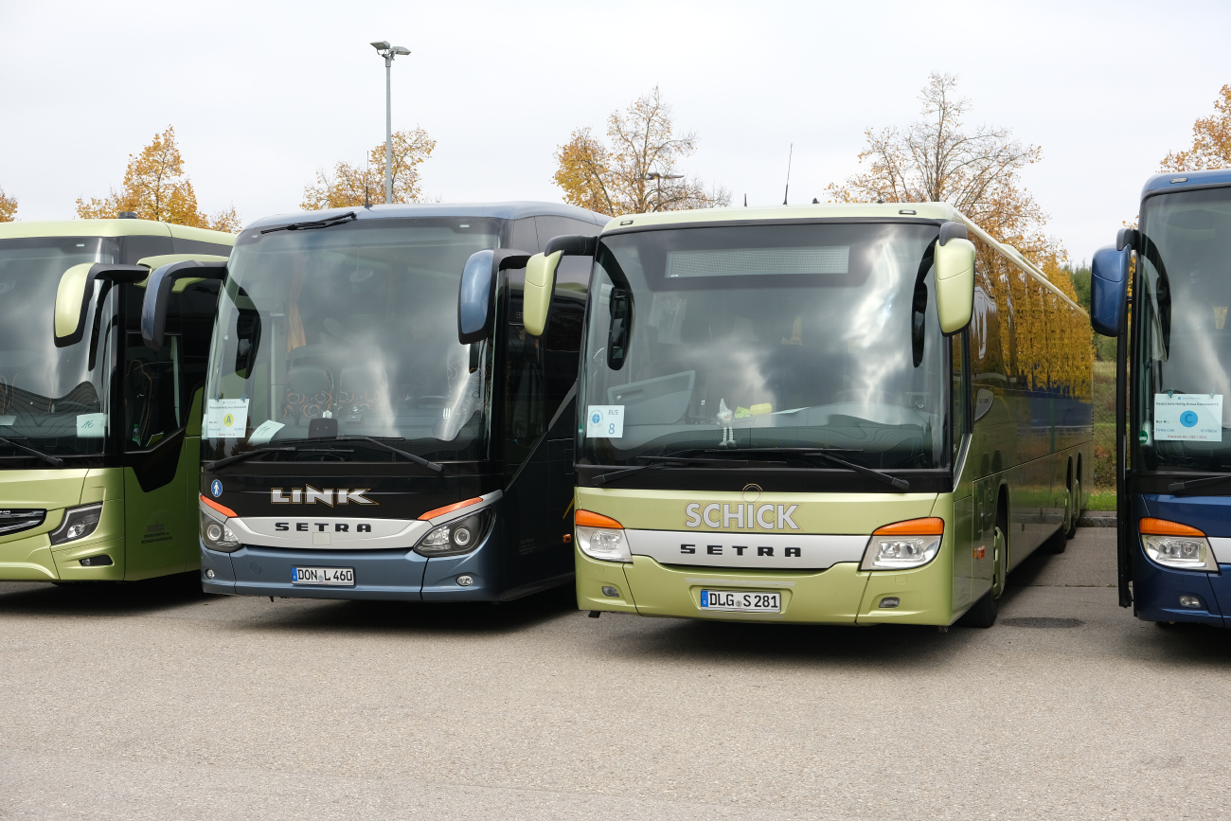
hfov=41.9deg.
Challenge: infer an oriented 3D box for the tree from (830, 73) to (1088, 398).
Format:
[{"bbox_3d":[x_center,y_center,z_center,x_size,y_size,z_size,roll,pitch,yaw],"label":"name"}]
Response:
[{"bbox_3d":[5.809,-2.288,28.954,5.000,7.400,5.000,0,0,20],"label":"tree"}]

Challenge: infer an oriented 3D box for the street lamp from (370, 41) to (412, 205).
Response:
[{"bbox_3d":[-4.210,-2.719,29.950,0.740,8.300,0.550,0,0,20],"label":"street lamp"}]

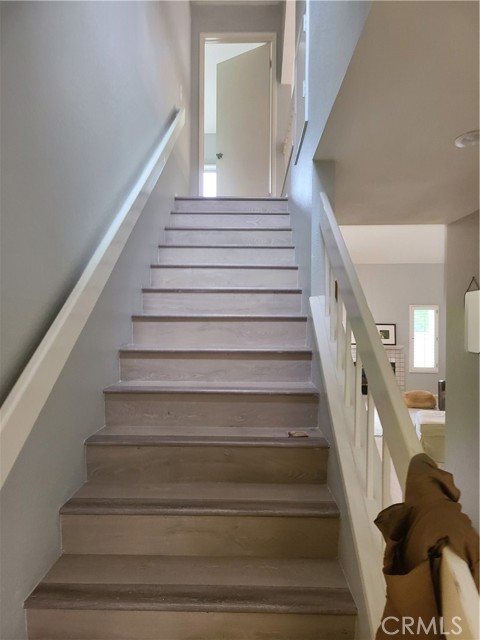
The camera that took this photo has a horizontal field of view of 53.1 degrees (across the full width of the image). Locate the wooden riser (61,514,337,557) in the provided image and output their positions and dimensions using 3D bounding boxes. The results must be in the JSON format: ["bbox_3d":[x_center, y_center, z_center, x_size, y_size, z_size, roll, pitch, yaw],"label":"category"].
[{"bbox_3d":[-0.153,0.825,1.849,1.059,0.160,0.022,0,0,1],"label":"wooden riser"}]

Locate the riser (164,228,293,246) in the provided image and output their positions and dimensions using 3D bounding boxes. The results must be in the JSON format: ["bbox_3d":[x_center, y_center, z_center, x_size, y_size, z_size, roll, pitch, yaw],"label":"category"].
[{"bbox_3d":[-0.095,-0.672,4.057,1.059,0.160,0.022,0,0,1],"label":"riser"}]

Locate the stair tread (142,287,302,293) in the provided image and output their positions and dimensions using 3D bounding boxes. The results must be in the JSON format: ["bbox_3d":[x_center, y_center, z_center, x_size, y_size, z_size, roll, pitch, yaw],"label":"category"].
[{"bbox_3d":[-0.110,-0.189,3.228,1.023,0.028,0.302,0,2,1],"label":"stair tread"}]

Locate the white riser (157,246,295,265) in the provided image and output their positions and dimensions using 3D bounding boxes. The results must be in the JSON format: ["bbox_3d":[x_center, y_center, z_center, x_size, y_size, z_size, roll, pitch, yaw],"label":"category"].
[{"bbox_3d":[-0.102,-0.479,3.781,1.059,0.160,0.022,0,0,1],"label":"white riser"}]

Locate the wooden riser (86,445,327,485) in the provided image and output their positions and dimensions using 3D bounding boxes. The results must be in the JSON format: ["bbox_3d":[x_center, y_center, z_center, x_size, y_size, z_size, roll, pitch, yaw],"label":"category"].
[{"bbox_3d":[-0.146,0.640,2.125,1.059,0.160,0.022,0,0,1],"label":"wooden riser"}]

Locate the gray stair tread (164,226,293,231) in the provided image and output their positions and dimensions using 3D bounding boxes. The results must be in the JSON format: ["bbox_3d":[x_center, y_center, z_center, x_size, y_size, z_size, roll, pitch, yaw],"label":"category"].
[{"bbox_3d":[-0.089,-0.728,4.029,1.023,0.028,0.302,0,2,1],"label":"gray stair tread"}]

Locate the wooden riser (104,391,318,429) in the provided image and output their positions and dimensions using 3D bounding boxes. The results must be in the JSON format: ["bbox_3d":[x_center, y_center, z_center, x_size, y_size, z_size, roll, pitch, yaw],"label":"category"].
[{"bbox_3d":[-0.133,0.440,2.318,1.023,0.154,0.020,0,2,1],"label":"wooden riser"}]

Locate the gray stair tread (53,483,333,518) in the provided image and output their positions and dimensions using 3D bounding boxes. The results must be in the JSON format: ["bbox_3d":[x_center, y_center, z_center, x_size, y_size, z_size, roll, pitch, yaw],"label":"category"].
[{"bbox_3d":[-0.144,0.703,1.893,1.023,0.028,0.302,0,2,1],"label":"gray stair tread"}]

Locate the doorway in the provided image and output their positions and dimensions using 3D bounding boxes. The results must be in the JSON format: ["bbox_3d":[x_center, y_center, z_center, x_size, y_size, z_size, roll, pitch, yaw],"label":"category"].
[{"bbox_3d":[-0.019,-2.202,5.569,0.869,2.143,0.120,0,2,1],"label":"doorway"}]

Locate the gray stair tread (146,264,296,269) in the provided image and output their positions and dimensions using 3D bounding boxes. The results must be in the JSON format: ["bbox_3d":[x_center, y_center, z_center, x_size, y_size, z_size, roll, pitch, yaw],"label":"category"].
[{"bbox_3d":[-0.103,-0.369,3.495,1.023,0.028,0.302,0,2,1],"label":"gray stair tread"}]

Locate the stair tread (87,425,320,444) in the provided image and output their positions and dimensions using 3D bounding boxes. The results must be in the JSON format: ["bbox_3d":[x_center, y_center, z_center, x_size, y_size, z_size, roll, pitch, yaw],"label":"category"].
[{"bbox_3d":[-0.137,0.523,2.160,1.023,0.028,0.302,0,2,1],"label":"stair tread"}]

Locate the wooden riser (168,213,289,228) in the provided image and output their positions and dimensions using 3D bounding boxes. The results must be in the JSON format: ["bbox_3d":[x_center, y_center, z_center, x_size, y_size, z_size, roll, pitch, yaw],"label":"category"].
[{"bbox_3d":[-0.085,-0.817,4.188,1.023,0.154,0.020,0,2,1],"label":"wooden riser"}]

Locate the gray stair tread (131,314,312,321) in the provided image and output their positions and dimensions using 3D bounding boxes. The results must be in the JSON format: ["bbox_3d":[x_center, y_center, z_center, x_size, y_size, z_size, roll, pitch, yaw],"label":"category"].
[{"bbox_3d":[-0.121,-0.016,3.064,1.059,0.030,0.308,0,0,1],"label":"gray stair tread"}]

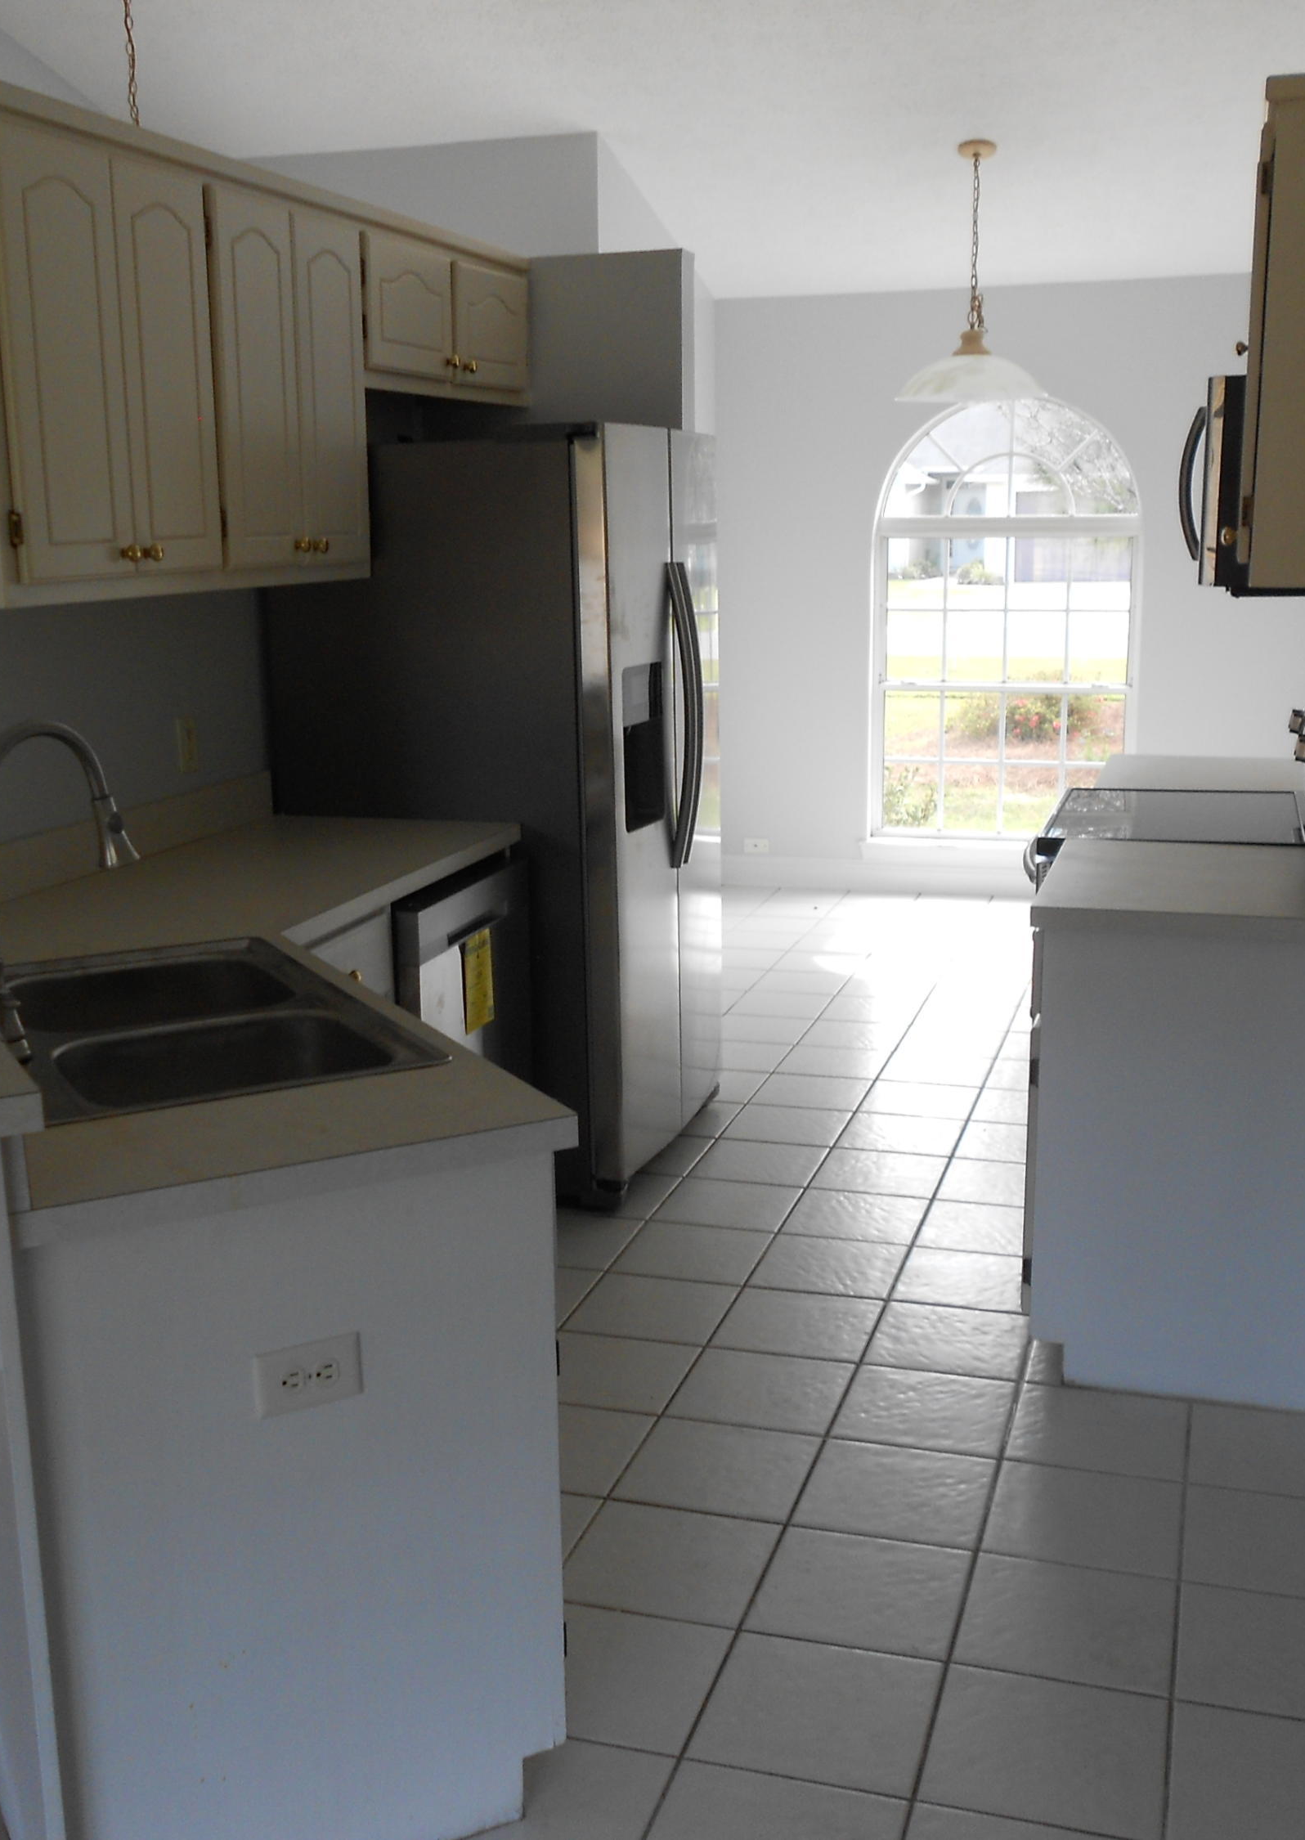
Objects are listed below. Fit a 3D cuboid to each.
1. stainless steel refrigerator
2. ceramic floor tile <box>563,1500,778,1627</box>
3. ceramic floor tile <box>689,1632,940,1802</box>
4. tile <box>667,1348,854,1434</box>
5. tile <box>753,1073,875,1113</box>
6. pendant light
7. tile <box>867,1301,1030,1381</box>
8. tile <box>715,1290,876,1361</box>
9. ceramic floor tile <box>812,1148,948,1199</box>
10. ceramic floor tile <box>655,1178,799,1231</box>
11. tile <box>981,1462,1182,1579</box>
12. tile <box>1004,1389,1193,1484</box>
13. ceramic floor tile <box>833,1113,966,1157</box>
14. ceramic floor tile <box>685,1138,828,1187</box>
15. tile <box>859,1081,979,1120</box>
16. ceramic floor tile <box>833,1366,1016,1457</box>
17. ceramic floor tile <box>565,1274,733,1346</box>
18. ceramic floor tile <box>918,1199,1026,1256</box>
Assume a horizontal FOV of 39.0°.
[{"bbox_3d":[-0.318,-0.304,4.711,0.898,1.790,0.905,3,13,17],"label":"stainless steel refrigerator"},{"bbox_3d":[0.028,1.013,2.906,0.301,0.011,0.301,3,12,17],"label":"ceramic floor tile"},{"bbox_3d":[0.229,1.081,2.512,0.300,0.010,0.297,3,13,17],"label":"ceramic floor tile"},{"bbox_3d":[0.206,0.879,3.438,0.300,0.010,0.297,3,13,17],"label":"tile"},{"bbox_3d":[0.454,0.491,5.197,0.300,0.010,0.297,3,13,17],"label":"tile"},{"bbox_3d":[1.069,-2.149,6.117,0.496,0.807,0.496,3,13,17],"label":"pendant light"},{"bbox_3d":[0.597,0.846,3.693,0.303,0.010,0.303,3,13,17],"label":"tile"},{"bbox_3d":[0.302,0.827,3.767,0.301,0.011,0.301,3,12,17],"label":"tile"},{"bbox_3d":[0.575,0.643,4.649,0.303,0.010,0.303,3,13,17],"label":"ceramic floor tile"},{"bbox_3d":[0.188,0.691,4.451,0.303,0.010,0.303,3,13,17],"label":"ceramic floor tile"},{"bbox_3d":[0.706,0.980,3.012,0.301,0.011,0.301,3,12,17],"label":"tile"},{"bbox_3d":[0.790,0.909,3.265,0.297,0.010,0.294,3,13,17],"label":"tile"},{"bbox_3d":[0.666,0.581,4.938,0.303,0.010,0.303,3,13,17],"label":"ceramic floor tile"},{"bbox_3d":[0.274,0.616,4.641,0.300,0.010,0.297,3,13,17],"label":"ceramic floor tile"},{"bbox_3d":[0.744,0.508,5.133,0.297,0.010,0.294,3,13,17],"label":"tile"},{"bbox_3d":[0.504,0.903,3.390,0.301,0.011,0.301,3,12,17],"label":"ceramic floor tile"},{"bbox_3d":[0.004,0.803,3.807,0.300,0.010,0.297,3,13,17],"label":"ceramic floor tile"},{"bbox_3d":[0.778,0.717,4.250,0.301,0.011,0.301,3,12,17],"label":"ceramic floor tile"}]

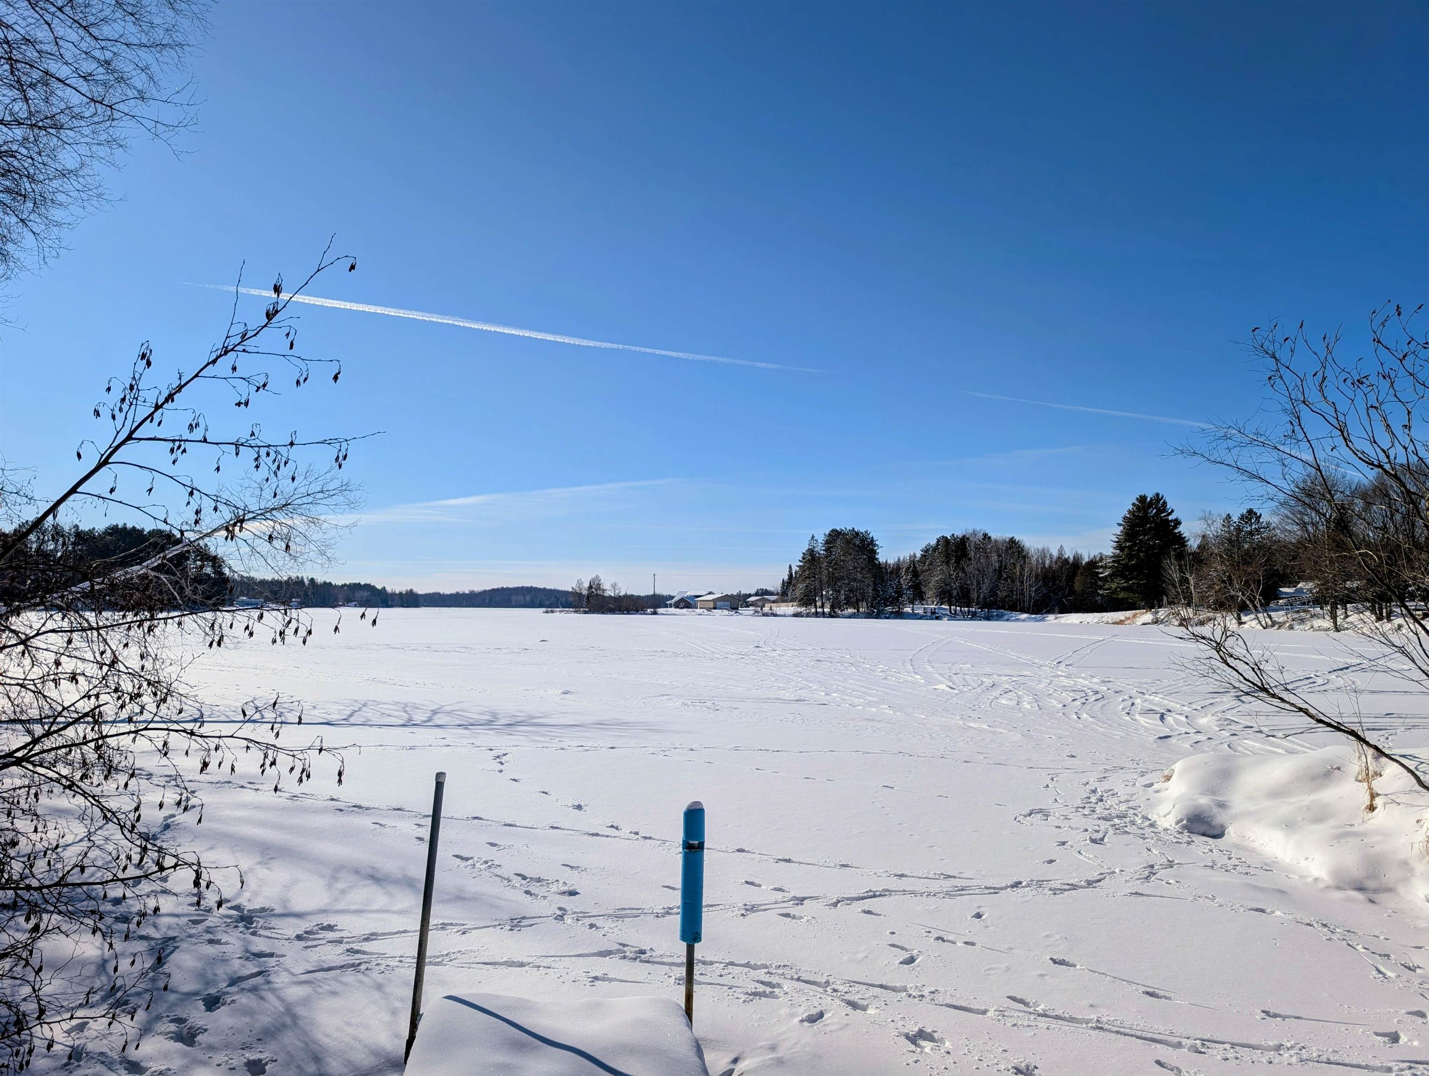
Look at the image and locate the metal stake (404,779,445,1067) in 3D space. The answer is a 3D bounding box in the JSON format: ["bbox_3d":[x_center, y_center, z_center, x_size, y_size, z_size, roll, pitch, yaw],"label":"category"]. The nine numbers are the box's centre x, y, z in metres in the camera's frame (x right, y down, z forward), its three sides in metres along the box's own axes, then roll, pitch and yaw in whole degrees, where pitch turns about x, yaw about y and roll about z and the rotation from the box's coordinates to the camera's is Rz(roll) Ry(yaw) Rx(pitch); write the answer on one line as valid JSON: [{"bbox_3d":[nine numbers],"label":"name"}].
[{"bbox_3d":[-1.487,1.934,5.100,0.046,1.457,0.046,6,-4,0],"label":"metal stake"}]

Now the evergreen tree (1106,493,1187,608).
[{"bbox_3d":[69.581,2.250,160.000,13.322,18.993,13.056,0,-4,0],"label":"evergreen tree"}]

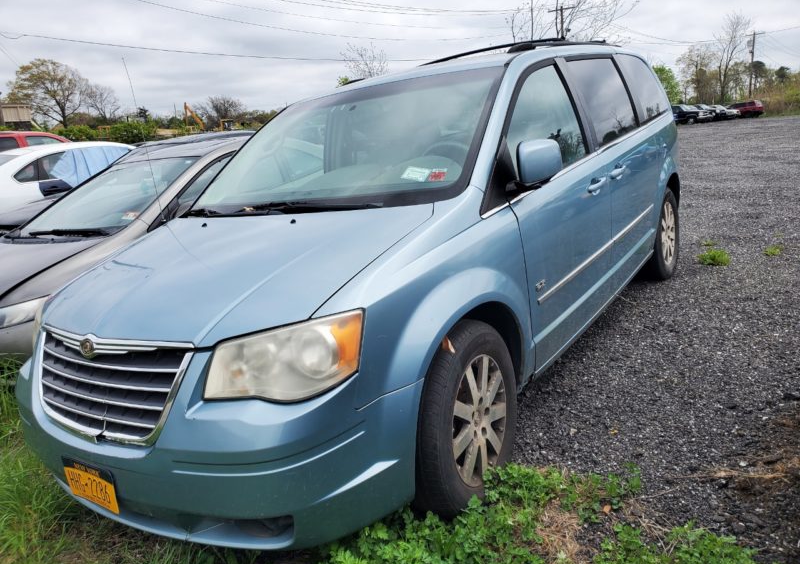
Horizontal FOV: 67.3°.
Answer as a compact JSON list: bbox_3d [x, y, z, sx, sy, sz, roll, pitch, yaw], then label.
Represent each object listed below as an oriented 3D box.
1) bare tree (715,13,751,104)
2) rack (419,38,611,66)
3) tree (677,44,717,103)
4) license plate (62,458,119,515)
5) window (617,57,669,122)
[{"bbox_3d":[37.740,-24.953,68.000,4.200,10.800,4.200,3,17,30],"label":"bare tree"},{"bbox_3d":[0.640,-1.502,4.157,1.270,0.120,2.150,1,17,36],"label":"rack"},{"bbox_3d":[34.540,-24.056,70.000,4.200,7.200,4.200,3,17,30],"label":"tree"},{"bbox_3d":[-0.998,0.656,1.948,0.305,0.155,0.020,1,14,36],"label":"license plate"},{"bbox_3d":[1.757,-1.376,4.273,0.080,0.480,0.950,-18,5,39],"label":"window"}]

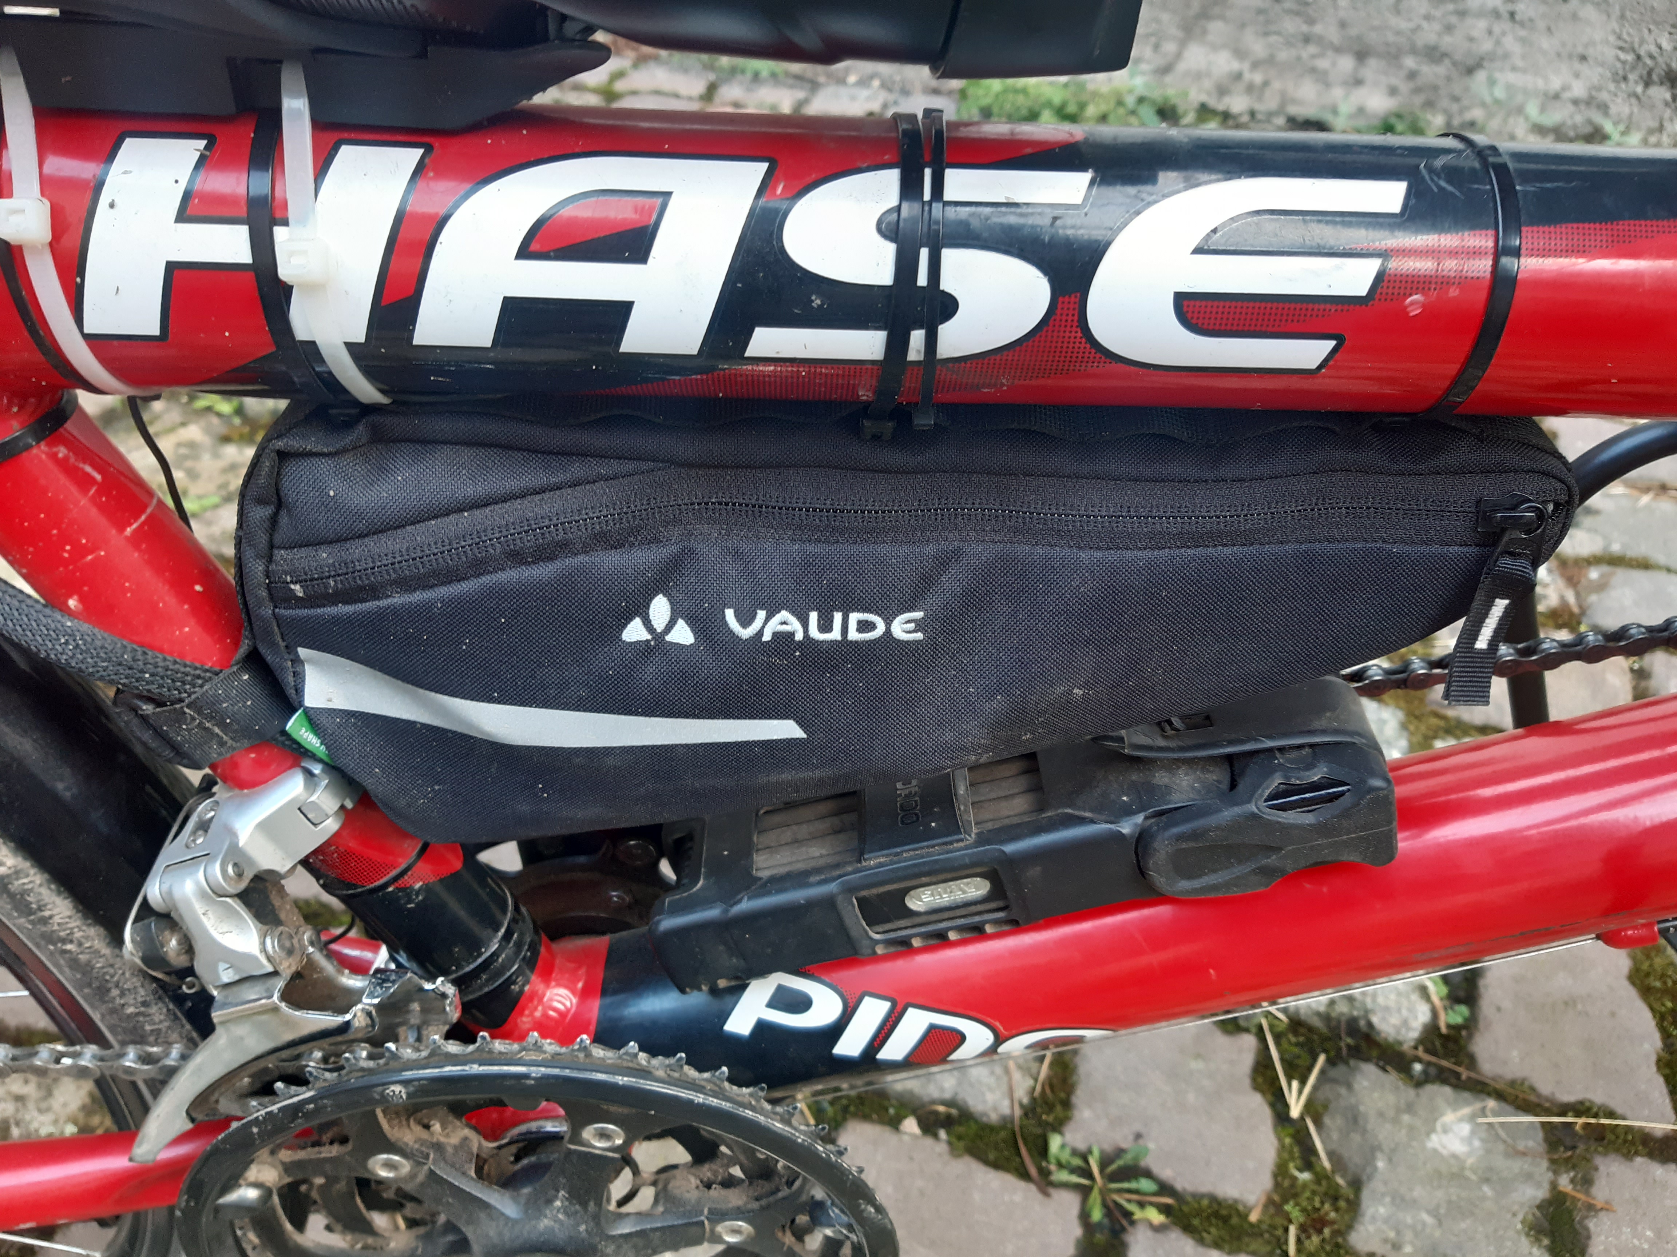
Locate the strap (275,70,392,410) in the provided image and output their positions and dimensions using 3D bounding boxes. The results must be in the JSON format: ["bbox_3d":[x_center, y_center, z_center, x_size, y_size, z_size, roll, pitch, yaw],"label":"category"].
[{"bbox_3d":[-0.095,-0.078,0.247,0.009,0.067,0.061,3,38,3],"label":"strap"}]

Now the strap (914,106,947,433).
[{"bbox_3d":[0.018,-0.072,0.255,0.004,0.063,0.058,1,38,1],"label":"strap"}]

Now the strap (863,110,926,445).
[{"bbox_3d":[0.011,-0.071,0.256,0.007,0.063,0.058,3,38,-5],"label":"strap"}]

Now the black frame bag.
[{"bbox_3d":[0.012,-0.005,0.307,0.280,0.119,0.056,1,38,-2],"label":"black frame bag"}]

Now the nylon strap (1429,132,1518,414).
[{"bbox_3d":[0.121,-0.071,0.258,0.005,0.058,0.058,2,38,-3],"label":"nylon strap"}]

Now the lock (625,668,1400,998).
[{"bbox_3d":[0.047,0.058,0.357,0.200,0.049,0.048,-15,37,11],"label":"lock"}]

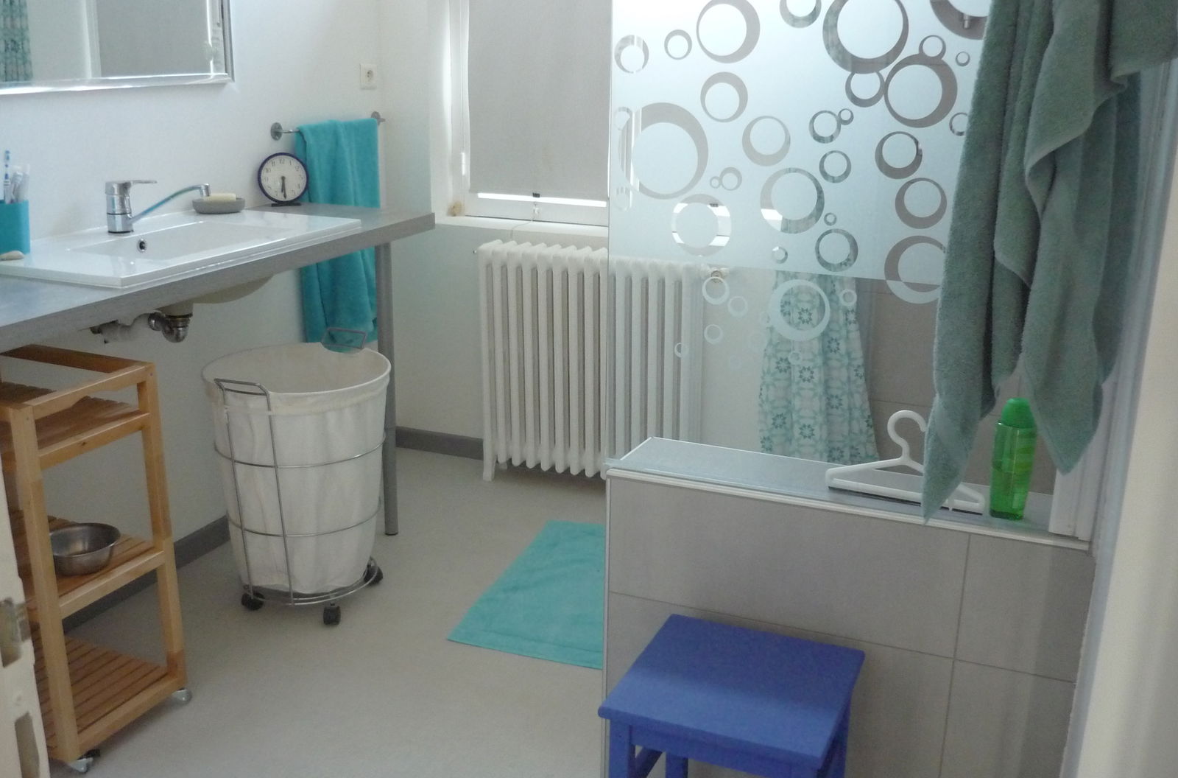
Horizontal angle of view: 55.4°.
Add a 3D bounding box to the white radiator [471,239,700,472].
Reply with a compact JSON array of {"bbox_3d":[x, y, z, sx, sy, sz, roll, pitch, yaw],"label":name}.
[{"bbox_3d":[0.000,-0.052,3.491,0.694,0.771,0.137,7,18,21],"label":"white radiator"}]

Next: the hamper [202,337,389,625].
[{"bbox_3d":[-0.700,0.223,2.792,0.442,0.645,0.485,0,17,0],"label":"hamper"}]

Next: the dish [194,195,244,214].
[{"bbox_3d":[-0.949,-0.470,2.886,0.128,0.035,0.090,-5,18,-16],"label":"dish"}]

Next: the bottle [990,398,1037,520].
[{"bbox_3d":[0.657,0.102,1.734,0.062,0.195,0.042,7,18,21],"label":"bottle"}]

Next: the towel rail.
[{"bbox_3d":[-0.763,-0.794,3.382,0.050,0.051,0.565,7,18,21],"label":"towel rail"}]

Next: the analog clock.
[{"bbox_3d":[-0.853,-0.586,3.137,0.135,0.149,0.055,-4,18,-14],"label":"analog clock"}]

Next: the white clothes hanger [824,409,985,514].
[{"bbox_3d":[0.503,0.107,1.778,0.249,0.157,0.014,10,27,25],"label":"white clothes hanger"}]

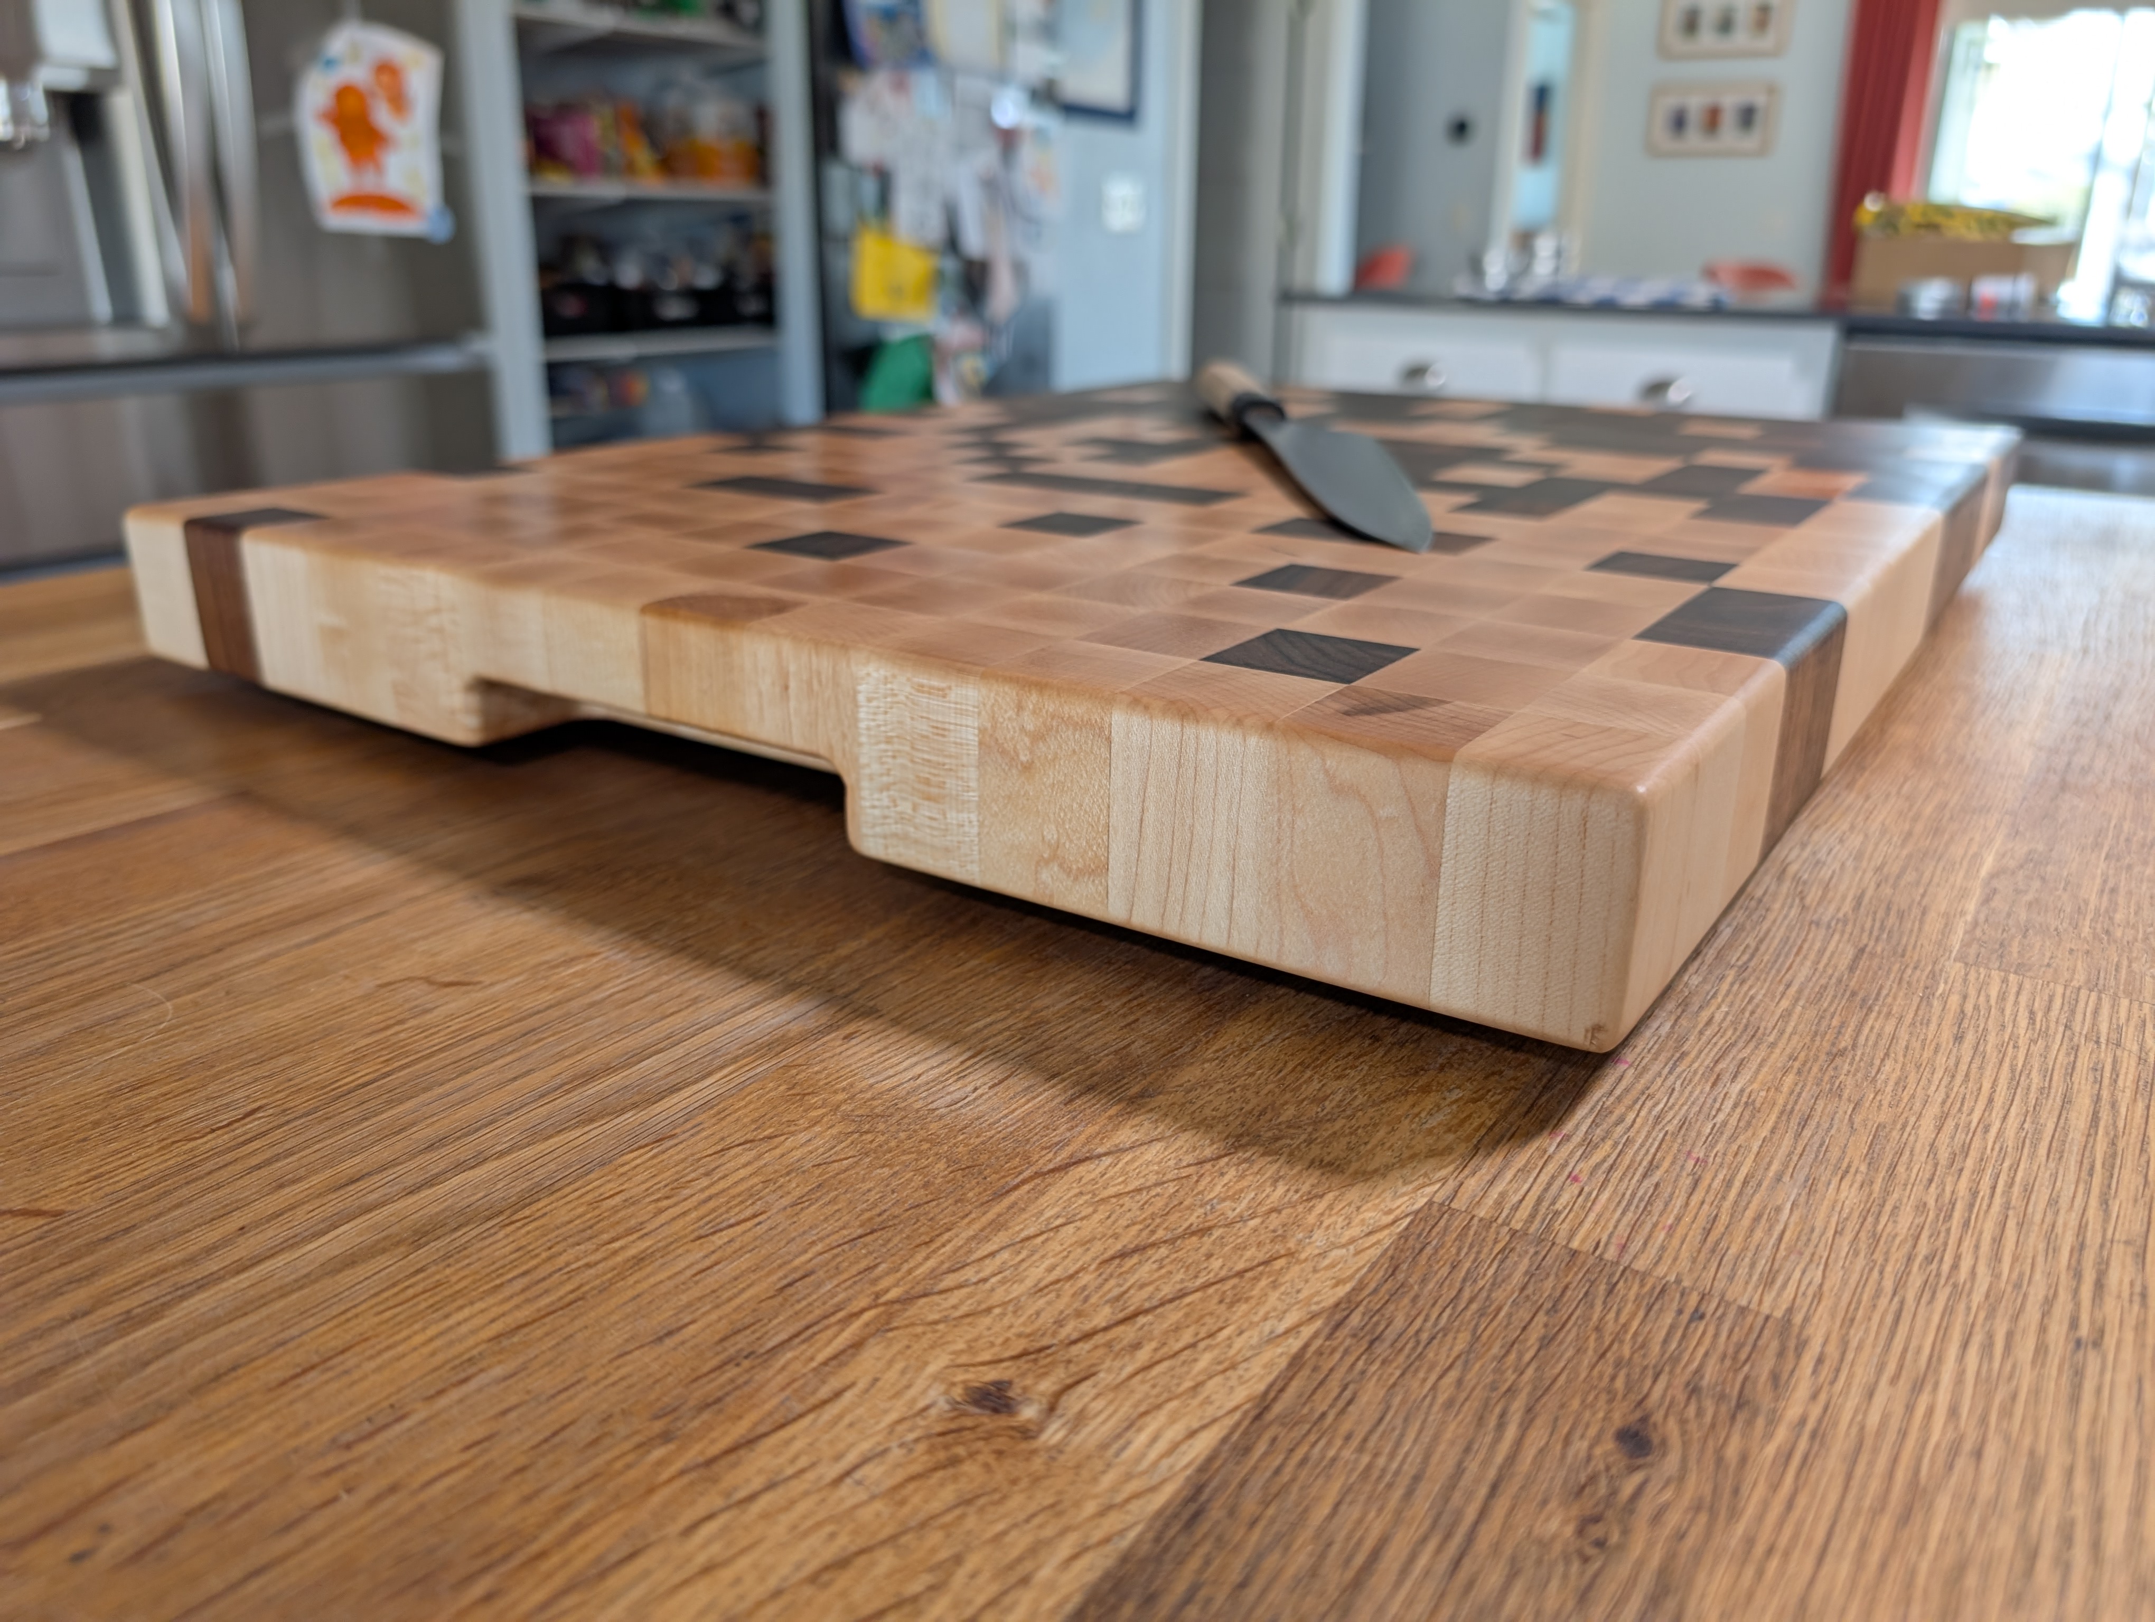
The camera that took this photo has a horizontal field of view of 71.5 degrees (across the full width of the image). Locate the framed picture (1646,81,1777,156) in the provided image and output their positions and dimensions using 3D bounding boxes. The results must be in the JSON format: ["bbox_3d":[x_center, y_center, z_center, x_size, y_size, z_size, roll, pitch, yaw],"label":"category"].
[{"bbox_3d":[2.309,-2.523,5.450,0.436,0.229,0.025,13,24,33],"label":"framed picture"}]

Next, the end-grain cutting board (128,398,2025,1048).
[{"bbox_3d":[0.065,-0.106,0.539,0.422,0.042,0.572,13,24,33],"label":"end-grain cutting board"}]

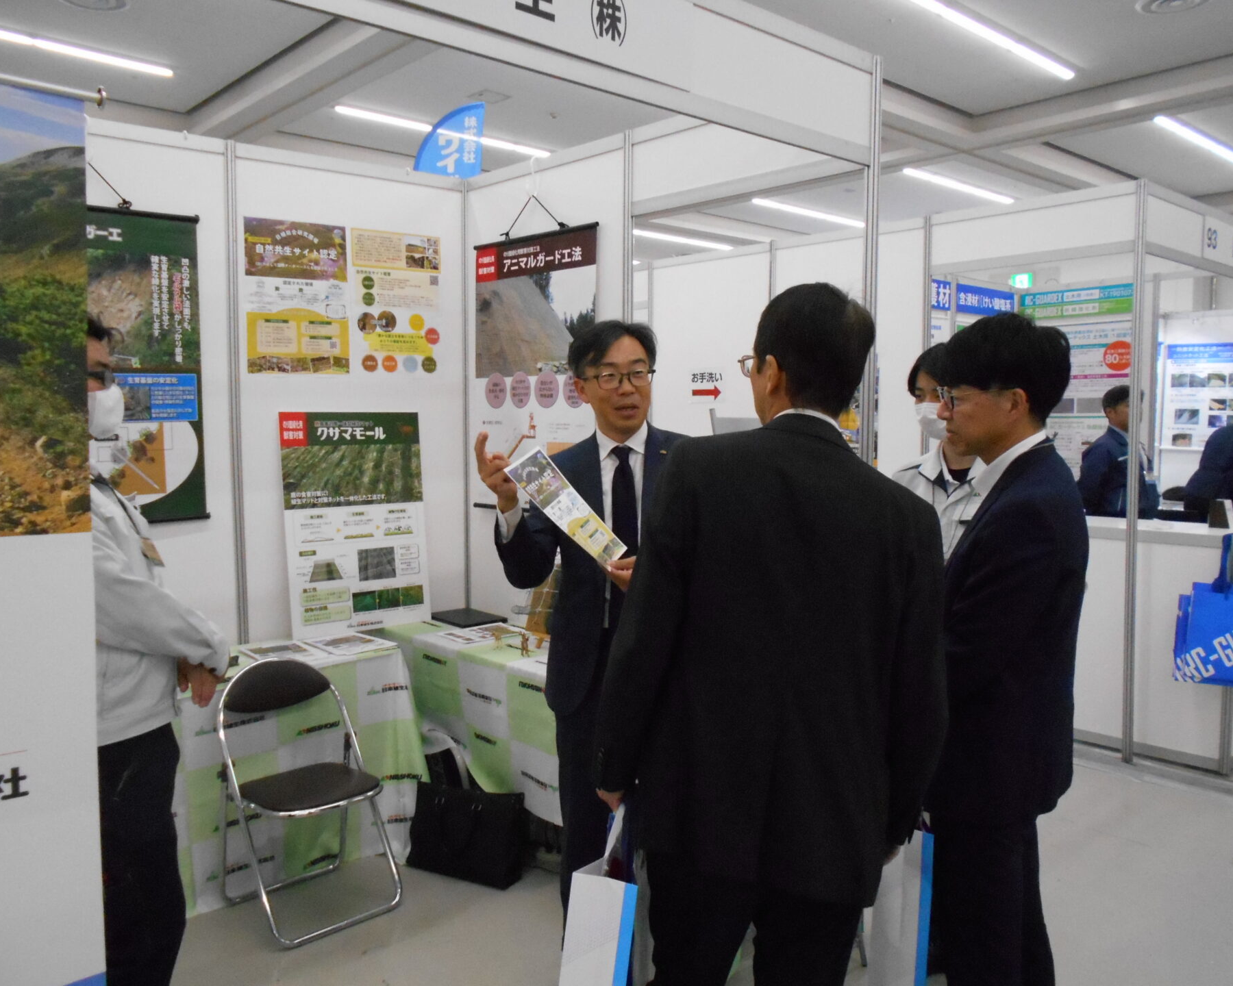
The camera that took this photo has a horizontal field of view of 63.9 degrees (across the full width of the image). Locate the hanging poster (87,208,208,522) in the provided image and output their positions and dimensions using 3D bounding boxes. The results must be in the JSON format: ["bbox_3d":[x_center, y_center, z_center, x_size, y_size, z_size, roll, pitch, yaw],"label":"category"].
[{"bbox_3d":[-1.718,-0.404,3.182,0.770,1.060,0.030,-5,7,-42],"label":"hanging poster"}]

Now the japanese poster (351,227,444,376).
[{"bbox_3d":[-0.868,-0.758,3.965,0.405,0.565,0.010,-5,7,-42],"label":"japanese poster"}]

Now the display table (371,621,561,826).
[{"bbox_3d":[-0.188,0.900,3.469,0.470,0.700,1.800,-5,7,-42],"label":"display table"}]

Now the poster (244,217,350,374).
[{"bbox_3d":[-1.181,-0.725,3.681,0.405,0.570,0.010,-5,7,-42],"label":"poster"}]

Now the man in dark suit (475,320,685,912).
[{"bbox_3d":[-0.061,0.484,2.242,0.550,1.740,0.450,-1,5,-13],"label":"man in dark suit"}]

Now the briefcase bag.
[{"bbox_3d":[-0.505,1.121,3.311,0.385,0.285,0.145,2,6,26],"label":"briefcase bag"}]

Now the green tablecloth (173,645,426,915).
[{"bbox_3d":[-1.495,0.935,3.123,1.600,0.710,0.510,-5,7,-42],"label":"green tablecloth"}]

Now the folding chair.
[{"bbox_3d":[-0.966,0.907,3.097,0.450,0.755,0.460,-4,6,-36],"label":"folding chair"}]

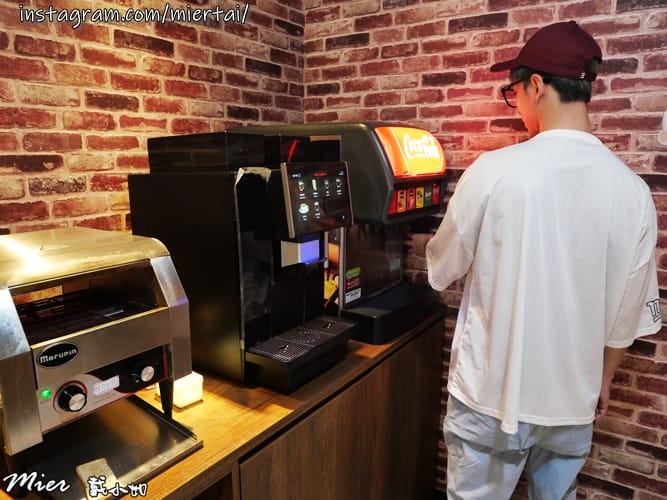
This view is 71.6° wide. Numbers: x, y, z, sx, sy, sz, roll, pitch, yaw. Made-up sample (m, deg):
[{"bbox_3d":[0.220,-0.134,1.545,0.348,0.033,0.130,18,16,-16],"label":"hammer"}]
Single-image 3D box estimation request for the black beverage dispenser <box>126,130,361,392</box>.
[{"bbox_3d":[-0.242,-0.014,1.383,0.580,0.643,0.395,9,15,33],"label":"black beverage dispenser"}]

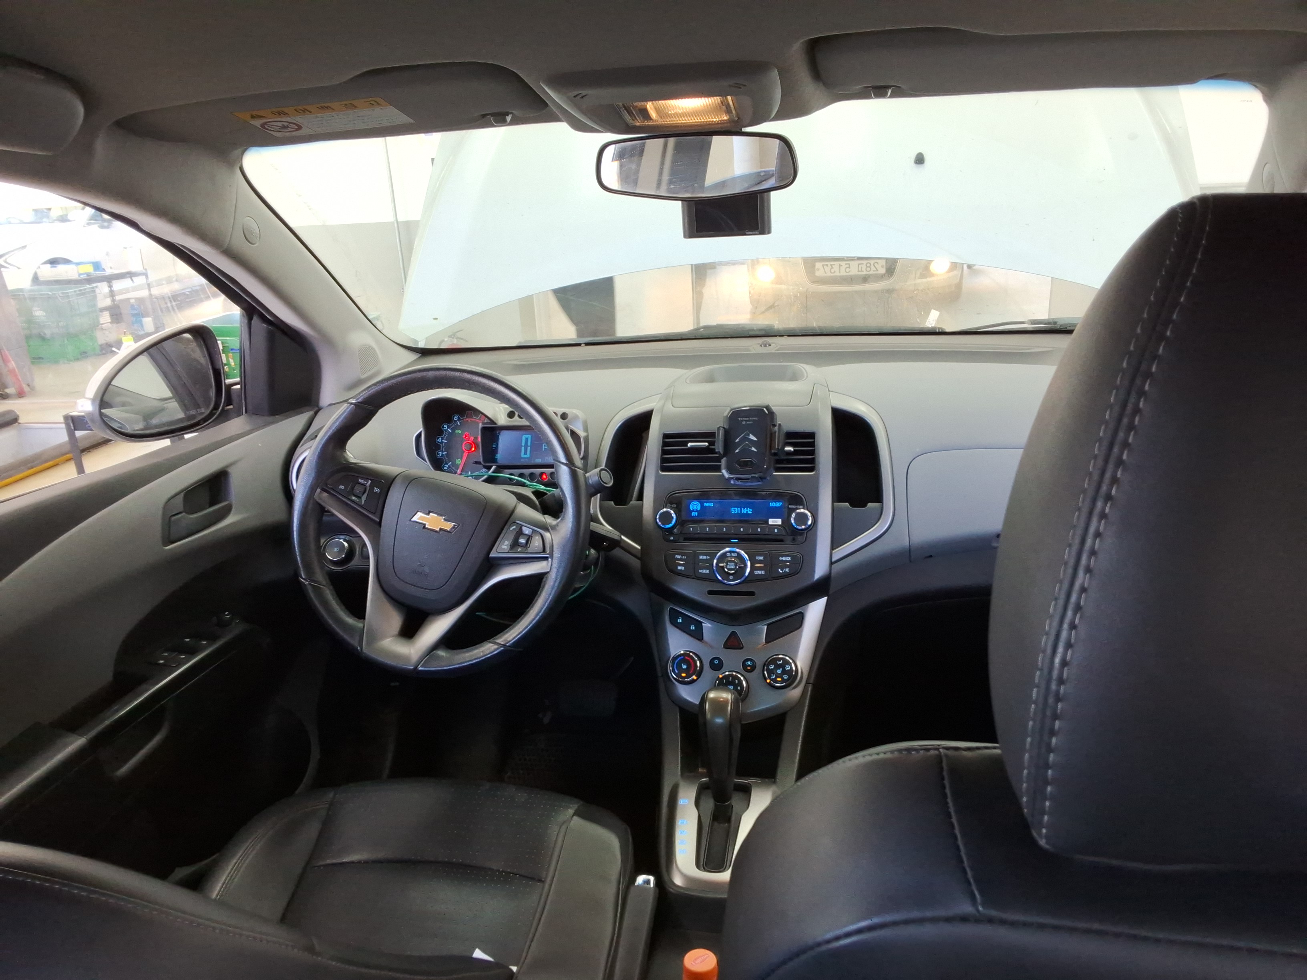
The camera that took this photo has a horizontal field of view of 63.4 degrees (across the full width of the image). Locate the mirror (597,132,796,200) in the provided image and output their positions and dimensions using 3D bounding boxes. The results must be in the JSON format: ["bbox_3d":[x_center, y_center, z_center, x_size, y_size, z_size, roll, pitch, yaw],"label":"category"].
[{"bbox_3d":[0.048,-0.332,1.088,0.224,0.066,0.042,9,22,26],"label":"mirror"}]

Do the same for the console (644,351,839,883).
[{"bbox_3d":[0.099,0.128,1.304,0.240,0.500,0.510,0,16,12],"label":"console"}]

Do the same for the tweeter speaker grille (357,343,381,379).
[{"bbox_3d":[-0.468,-0.212,1.739,0.045,0.062,0.012,-12,4,-29],"label":"tweeter speaker grille"}]

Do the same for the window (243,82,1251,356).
[{"bbox_3d":[0.117,-0.325,1.390,1.220,0.110,0.660,0,-12,12],"label":"window"}]

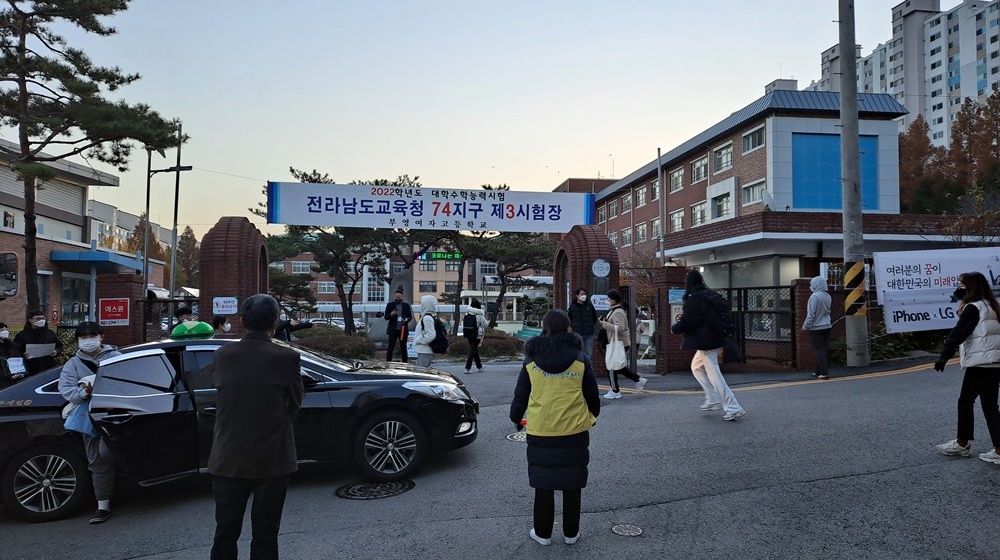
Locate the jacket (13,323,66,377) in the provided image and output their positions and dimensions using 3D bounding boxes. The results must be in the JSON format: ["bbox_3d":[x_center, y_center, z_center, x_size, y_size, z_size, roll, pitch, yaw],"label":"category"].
[{"bbox_3d":[-5.725,0.927,8.589,0.600,0.800,0.400,1,-2,-37],"label":"jacket"}]

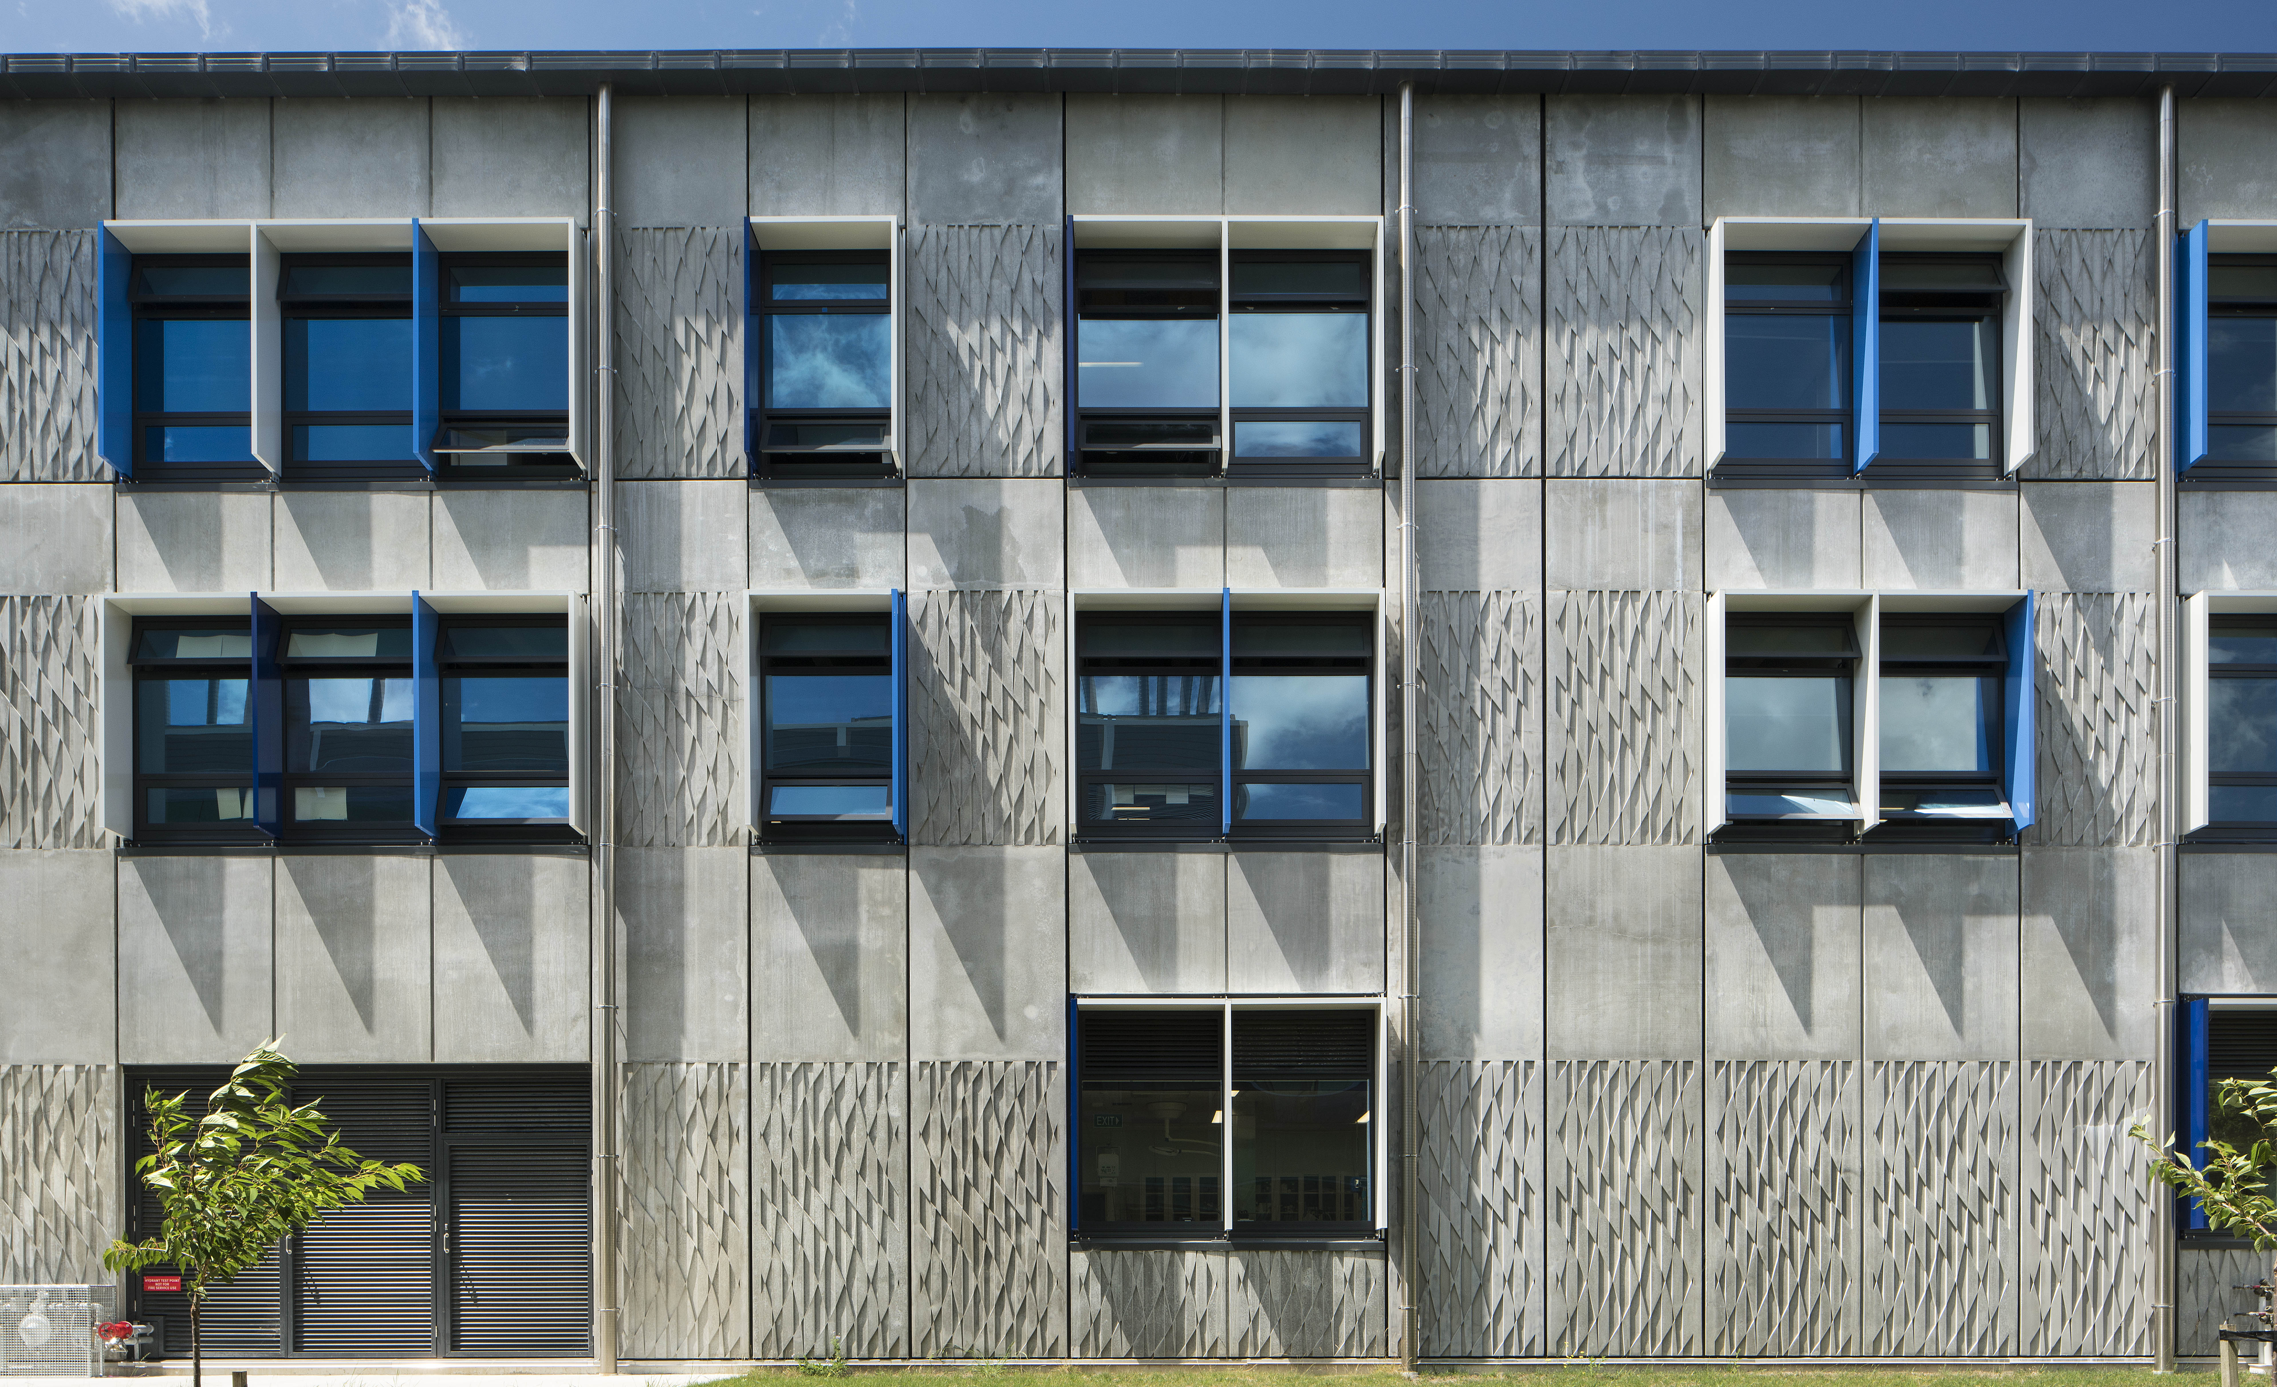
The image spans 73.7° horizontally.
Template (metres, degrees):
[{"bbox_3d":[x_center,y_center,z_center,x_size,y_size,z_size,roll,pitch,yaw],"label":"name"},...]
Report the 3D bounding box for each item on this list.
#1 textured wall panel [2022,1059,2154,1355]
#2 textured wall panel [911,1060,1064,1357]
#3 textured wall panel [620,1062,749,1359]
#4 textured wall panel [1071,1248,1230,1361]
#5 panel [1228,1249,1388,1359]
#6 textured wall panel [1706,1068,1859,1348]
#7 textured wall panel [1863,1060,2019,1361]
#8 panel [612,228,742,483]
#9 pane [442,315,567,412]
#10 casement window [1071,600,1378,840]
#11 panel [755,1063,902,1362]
[{"bbox_3d":[9.072,4.919,14.550,1.274,2.837,0.100,0,0,0],"label":"textured wall panel"},{"bbox_3d":[-1.455,4.986,14.730,1.481,2.894,0.100,0,0,0],"label":"textured wall panel"},{"bbox_3d":[-4.341,4.932,14.550,1.257,2.846,0.100,0,0,0],"label":"textured wall panel"},{"bbox_3d":[0.106,5.828,14.550,1.487,1.036,0.100,0,0,0],"label":"textured wall panel"},{"bbox_3d":[1.622,5.828,14.550,1.512,1.036,0.100,0,0,0],"label":"panel"},{"bbox_3d":[6.158,4.923,14.550,1.461,2.829,0.100,0,0,0],"label":"textured wall panel"},{"bbox_3d":[7.613,4.889,14.450,1.459,2.809,0.100,0,0,0],"label":"textured wall panel"},{"bbox_3d":[-4.521,-3.290,14.730,1.447,2.429,0.100,0,0,0],"label":"panel"},{"bbox_3d":[-5.985,-3.141,14.470,1.272,0.907,0.030,0,0,0],"label":"pane"},{"bbox_3d":[0.838,0.268,14.750,2.973,2.316,0.150,0,0,0],"label":"casement window"},{"bbox_3d":[-2.997,5.004,14.730,1.464,2.894,0.100,0,0,0],"label":"panel"}]

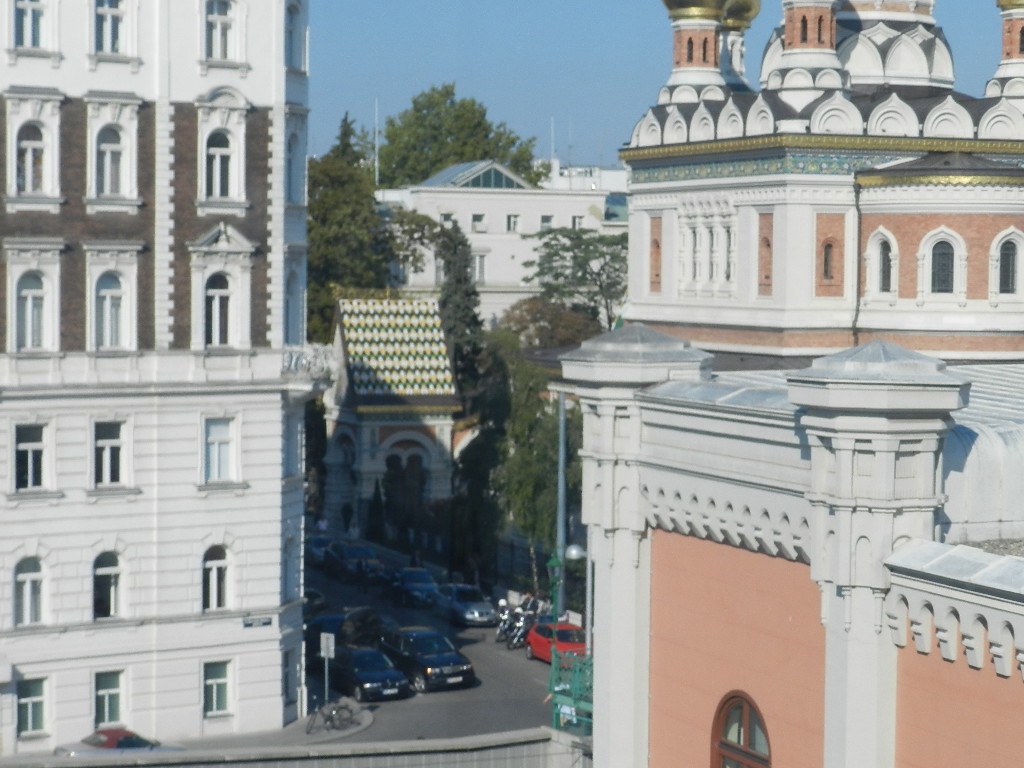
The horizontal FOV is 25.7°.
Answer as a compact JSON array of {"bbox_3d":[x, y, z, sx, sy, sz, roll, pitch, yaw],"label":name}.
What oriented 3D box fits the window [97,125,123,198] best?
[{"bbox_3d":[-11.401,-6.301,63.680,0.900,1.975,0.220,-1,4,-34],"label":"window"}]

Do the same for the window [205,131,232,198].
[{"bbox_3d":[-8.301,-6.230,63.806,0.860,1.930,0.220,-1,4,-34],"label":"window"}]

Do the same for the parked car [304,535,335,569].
[{"bbox_3d":[-10.126,8.089,112.039,1.750,1.450,4.400,0,3,-19],"label":"parked car"}]

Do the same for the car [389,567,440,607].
[{"bbox_3d":[-4.532,8.651,99.052,1.760,1.450,4.400,0,3,-18],"label":"car"}]

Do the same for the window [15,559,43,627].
[{"bbox_3d":[-12.285,5.267,57.065,0.800,1.770,0.200,-2,4,-34],"label":"window"}]

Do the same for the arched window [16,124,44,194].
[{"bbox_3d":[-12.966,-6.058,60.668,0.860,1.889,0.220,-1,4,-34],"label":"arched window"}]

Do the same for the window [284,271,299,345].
[{"bbox_3d":[-6.438,-2.244,65.945,0.220,2.171,0.860,2,3,18],"label":"window"}]

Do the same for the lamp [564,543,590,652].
[{"bbox_3d":[1.828,6.865,61.683,0.660,4.950,0.450,0,3,-15],"label":"lamp"}]

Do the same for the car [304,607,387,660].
[{"bbox_3d":[-5.779,8.747,78.500,1.780,1.500,4.500,-1,3,-25],"label":"car"}]

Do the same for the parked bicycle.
[{"bbox_3d":[-4.896,8.867,60.686,1.680,1.010,0.520,-1,4,-27],"label":"parked bicycle"}]

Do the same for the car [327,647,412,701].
[{"bbox_3d":[-4.917,9.294,73.924,1.740,1.430,4.300,-1,3,-24],"label":"car"}]

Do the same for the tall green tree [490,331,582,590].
[{"bbox_3d":[1.122,3.334,93.535,4.200,11.000,4.200,1,3,0],"label":"tall green tree"}]

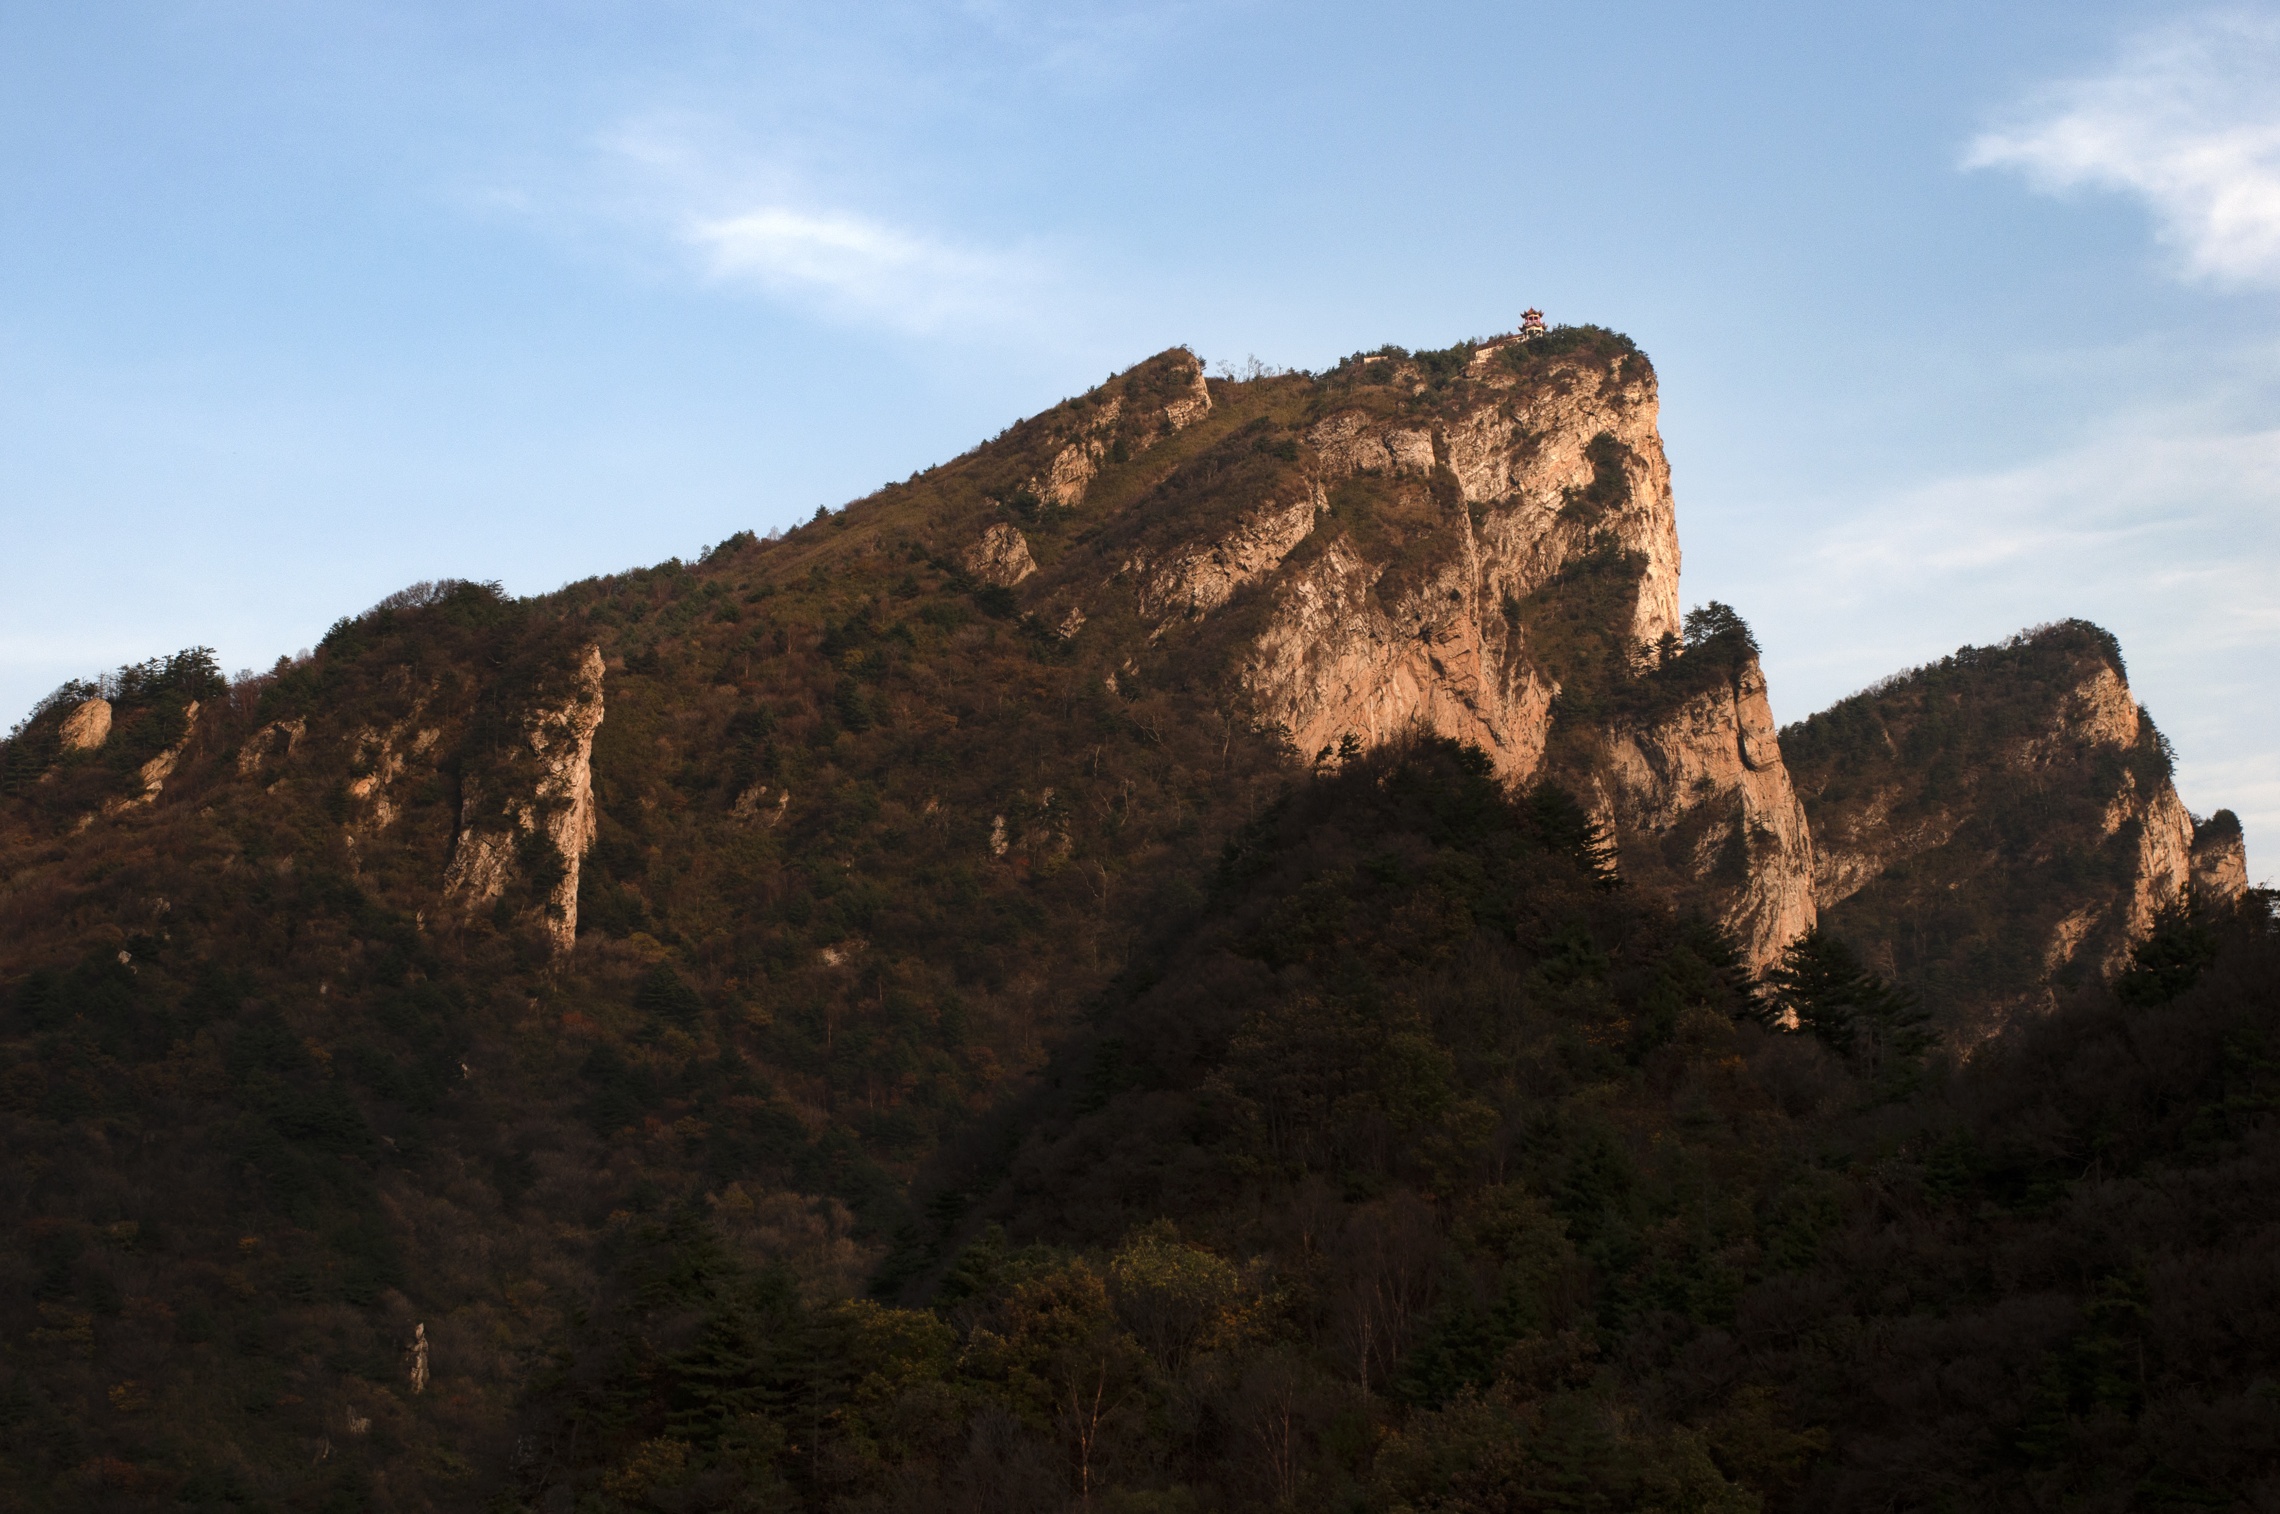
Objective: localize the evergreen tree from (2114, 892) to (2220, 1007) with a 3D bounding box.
[{"bbox_3d":[64.425,12.237,250.000,6.700,7.500,6.500,0,-9,0],"label":"evergreen tree"}]

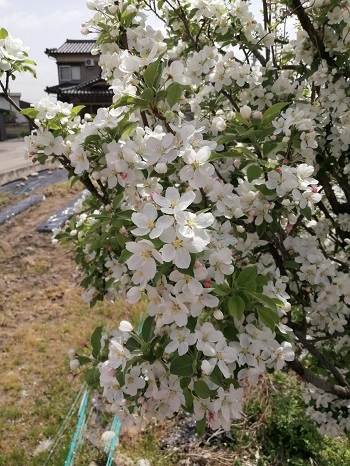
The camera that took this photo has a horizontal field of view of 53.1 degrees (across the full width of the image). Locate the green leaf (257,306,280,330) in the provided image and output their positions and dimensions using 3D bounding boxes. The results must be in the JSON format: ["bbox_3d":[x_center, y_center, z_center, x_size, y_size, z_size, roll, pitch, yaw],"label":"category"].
[{"bbox_3d":[0.147,0.134,0.550,0.027,0.045,0.010,-36,-12,-16],"label":"green leaf"}]

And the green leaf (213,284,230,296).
[{"bbox_3d":[0.074,0.092,0.561,0.029,0.010,0.022,17,54,-6],"label":"green leaf"}]

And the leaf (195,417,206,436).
[{"bbox_3d":[0.041,0.310,0.561,0.016,0.035,0.009,-2,-6,-6],"label":"leaf"}]

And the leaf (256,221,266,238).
[{"bbox_3d":[0.174,-0.009,0.700,0.018,0.042,0.010,11,-11,15],"label":"leaf"}]

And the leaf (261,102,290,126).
[{"bbox_3d":[0.167,-0.196,0.580,0.058,0.022,0.012,-37,-15,6],"label":"leaf"}]

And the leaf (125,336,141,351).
[{"bbox_3d":[-0.065,0.171,0.540,0.028,0.011,0.019,27,59,11],"label":"leaf"}]

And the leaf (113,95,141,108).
[{"bbox_3d":[-0.079,-0.219,0.583,0.052,0.012,0.025,-14,42,-6],"label":"leaf"}]

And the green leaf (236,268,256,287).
[{"bbox_3d":[0.102,0.062,0.500,0.022,0.010,0.037,37,77,23],"label":"green leaf"}]

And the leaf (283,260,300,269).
[{"bbox_3d":[0.249,0.067,0.748,0.038,0.009,0.025,11,53,-6],"label":"leaf"}]

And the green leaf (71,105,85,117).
[{"bbox_3d":[-0.190,-0.239,0.682,0.035,0.009,0.018,-41,55,-11],"label":"green leaf"}]

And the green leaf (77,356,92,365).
[{"bbox_3d":[-0.147,0.208,0.570,0.027,0.010,0.012,13,50,-1],"label":"green leaf"}]

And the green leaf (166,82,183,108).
[{"bbox_3d":[-0.002,-0.196,0.500,0.021,0.036,0.010,9,10,-2],"label":"green leaf"}]

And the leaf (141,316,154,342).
[{"bbox_3d":[-0.039,0.146,0.530,0.020,0.039,0.011,6,-18,15],"label":"leaf"}]

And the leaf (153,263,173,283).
[{"bbox_3d":[-0.017,0.054,0.470,0.015,0.010,0.038,37,70,13],"label":"leaf"}]

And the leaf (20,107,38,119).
[{"bbox_3d":[-0.304,-0.257,0.740,0.041,0.027,0.012,-12,-5,-21],"label":"leaf"}]

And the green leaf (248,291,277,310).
[{"bbox_3d":[0.124,0.096,0.500,0.043,0.011,0.017,30,70,26],"label":"green leaf"}]

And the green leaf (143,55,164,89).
[{"bbox_3d":[-0.035,-0.264,0.572,0.026,0.059,0.014,19,0,18],"label":"green leaf"}]

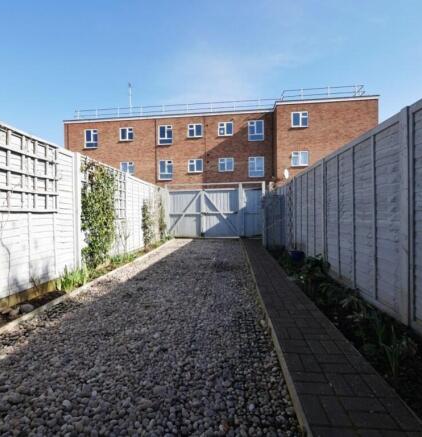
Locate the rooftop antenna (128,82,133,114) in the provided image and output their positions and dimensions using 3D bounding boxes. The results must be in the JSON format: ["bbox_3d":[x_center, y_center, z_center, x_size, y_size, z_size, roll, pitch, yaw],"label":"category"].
[{"bbox_3d":[-6.840,-9.950,20.000,0.300,3.100,0.300,0,1,6],"label":"rooftop antenna"}]

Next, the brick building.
[{"bbox_3d":[-0.100,-4.200,21.200,23.400,9.500,9.000,0,1,6],"label":"brick building"}]

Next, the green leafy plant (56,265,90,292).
[{"bbox_3d":[-1.920,0.800,3.300,0.330,0.300,0.380,0,1,3],"label":"green leafy plant"}]

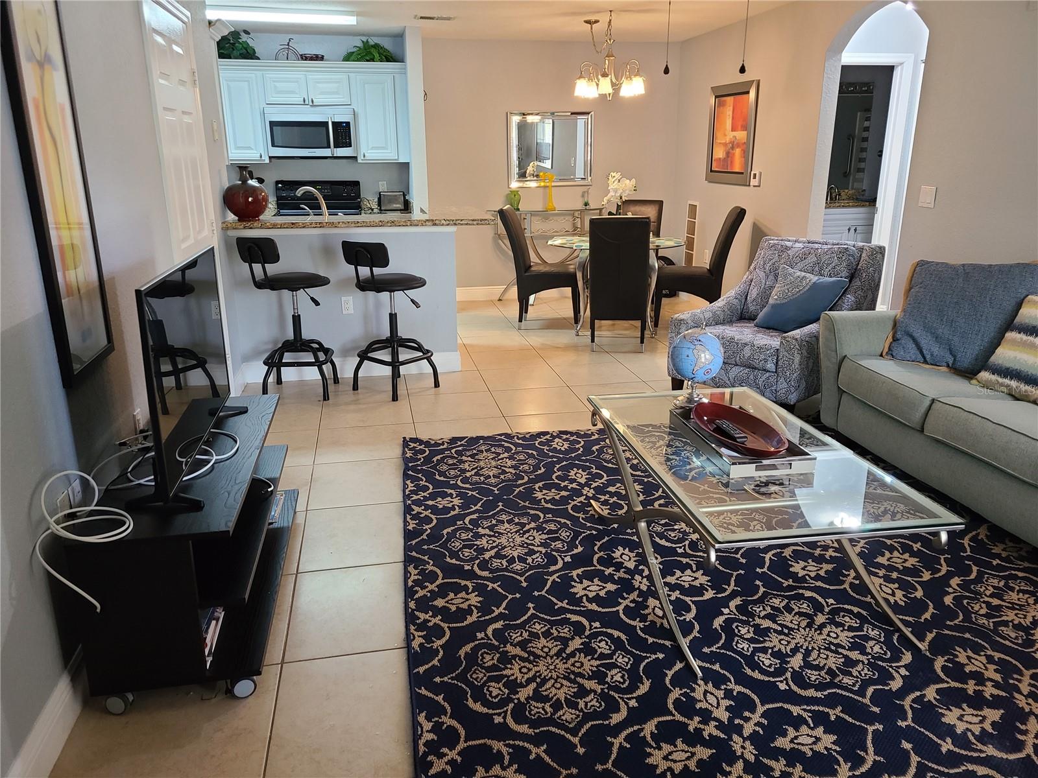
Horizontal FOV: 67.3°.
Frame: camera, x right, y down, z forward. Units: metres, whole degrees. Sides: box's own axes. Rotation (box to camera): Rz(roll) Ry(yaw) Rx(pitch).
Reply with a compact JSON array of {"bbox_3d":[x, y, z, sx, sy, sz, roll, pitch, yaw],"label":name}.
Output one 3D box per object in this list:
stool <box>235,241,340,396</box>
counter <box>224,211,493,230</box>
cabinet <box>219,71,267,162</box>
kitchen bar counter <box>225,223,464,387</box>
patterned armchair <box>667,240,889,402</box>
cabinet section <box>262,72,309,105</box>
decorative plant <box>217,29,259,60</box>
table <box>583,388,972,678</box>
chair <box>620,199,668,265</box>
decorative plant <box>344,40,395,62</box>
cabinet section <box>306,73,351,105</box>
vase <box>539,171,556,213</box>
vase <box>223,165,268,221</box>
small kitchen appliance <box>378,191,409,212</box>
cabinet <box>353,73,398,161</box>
[{"bbox_3d":[-1.400,-0.450,4.770,0.520,1.005,0.540,10,20,30],"label":"stool"},{"bbox_3d":[-0.991,-1.060,4.909,1.620,0.042,0.470,-4,18,-10],"label":"counter"},{"bbox_3d":[-2.396,-2.380,6.850,0.385,0.760,0.340,-4,18,-10],"label":"cabinet"},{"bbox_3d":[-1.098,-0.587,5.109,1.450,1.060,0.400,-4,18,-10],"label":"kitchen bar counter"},{"bbox_3d":[1.575,-0.428,4.828,0.830,0.885,0.940,15,23,41],"label":"patterned armchair"},{"bbox_3d":[-2.040,-2.637,6.887,0.360,0.255,0.320,-4,17,-10],"label":"cabinet section"},{"bbox_3d":[-2.442,-2.921,6.711,0.440,0.280,0.360,-3,17,-10],"label":"decorative plant"},{"bbox_3d":[0.771,0.419,2.828,0.740,0.466,1.340,-4,18,-10],"label":"table"},{"bbox_3d":[1.086,-1.240,7.322,0.450,1.000,0.640,6,18,19],"label":"chair"},{"bbox_3d":[-1.327,-2.978,6.916,0.480,0.240,0.360,-3,17,-10],"label":"decorative plant"},{"bbox_3d":[-1.685,-2.657,6.953,0.360,0.255,0.320,-4,17,-10],"label":"cabinet section"},{"bbox_3d":[0.318,-1.910,7.539,0.095,0.365,0.095,-3,17,-10],"label":"vase"},{"bbox_3d":[-1.636,-1.176,4.689,0.272,0.325,0.272,-4,18,-10],"label":"vase"},{"bbox_3d":[-1.156,-1.712,7.126,0.270,0.185,0.180,-4,18,-10],"label":"small kitchen appliance"},{"bbox_3d":[-1.291,-2.466,7.106,0.410,0.750,0.340,-3,17,-10],"label":"cabinet"}]

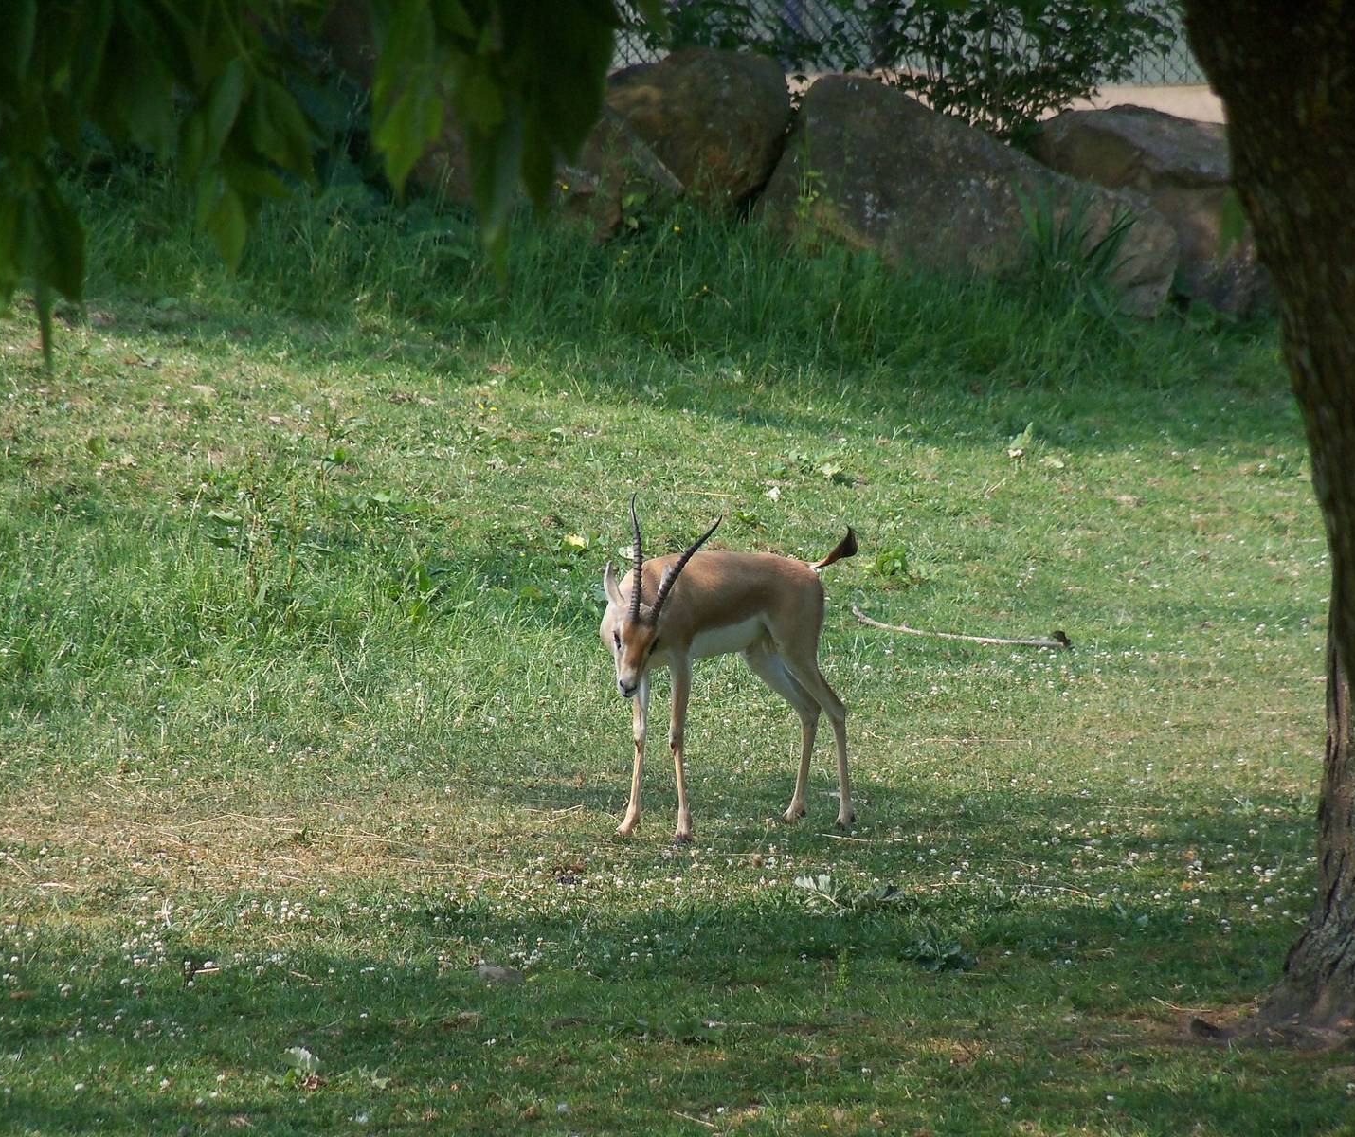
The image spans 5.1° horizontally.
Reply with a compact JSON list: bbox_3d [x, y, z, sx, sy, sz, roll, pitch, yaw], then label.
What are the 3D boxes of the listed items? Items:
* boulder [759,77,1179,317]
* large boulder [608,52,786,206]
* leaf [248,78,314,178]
[{"bbox_3d":[0.949,-1.211,50.000,1.370,0.790,0.800,0,5,0],"label":"boulder"},{"bbox_3d":[0.060,-1.418,50.500,0.630,0.590,0.550,0,5,0],"label":"large boulder"},{"bbox_3d":[-0.337,-0.374,13.000,0.055,0.086,0.040,0,5,0],"label":"leaf"}]

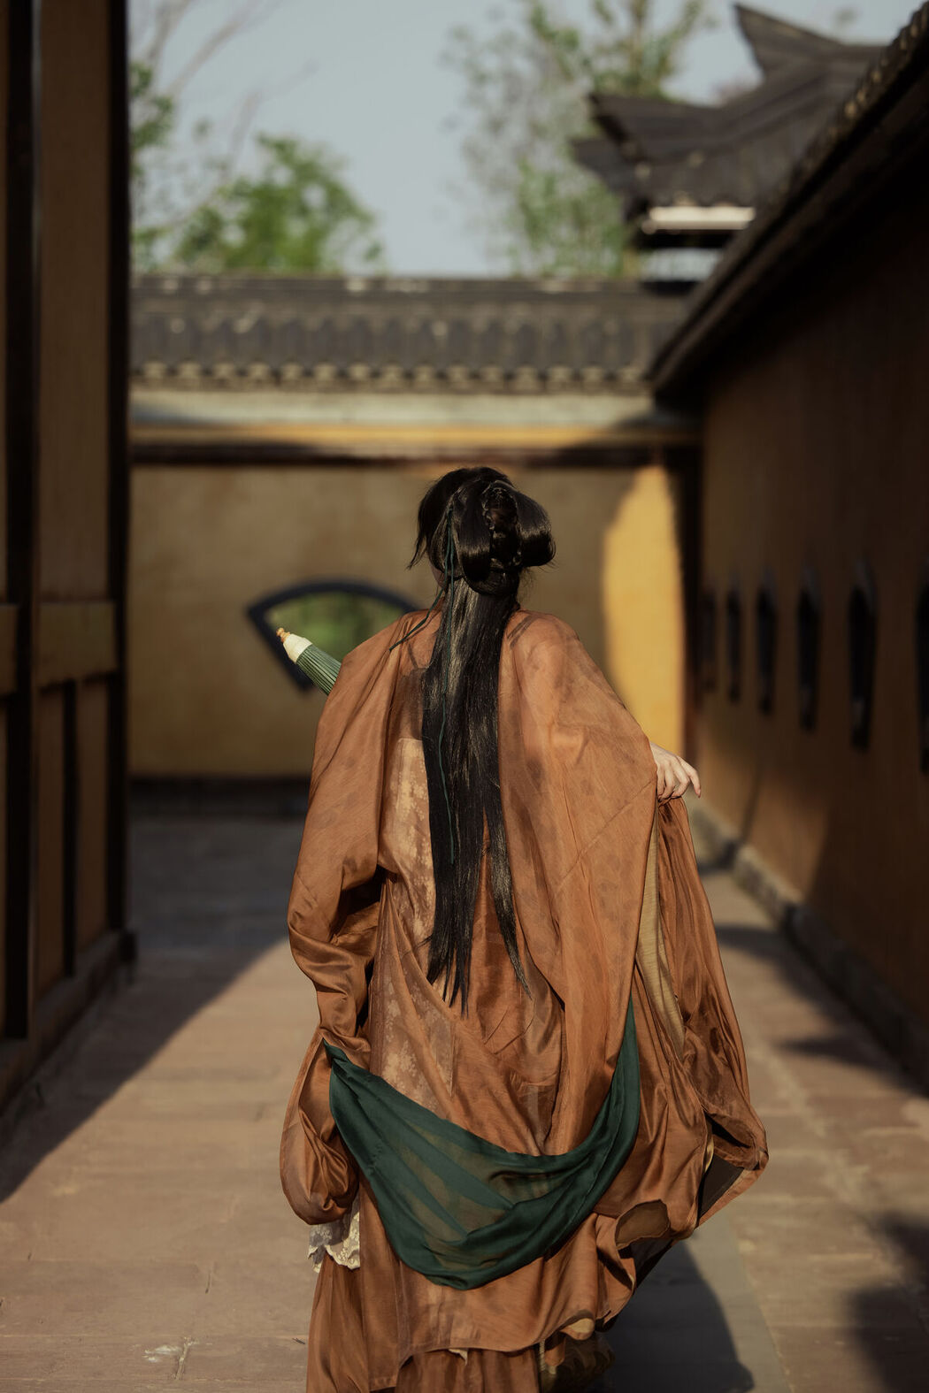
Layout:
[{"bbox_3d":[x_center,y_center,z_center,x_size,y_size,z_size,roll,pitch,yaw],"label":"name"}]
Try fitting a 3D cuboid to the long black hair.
[{"bbox_3d":[0.024,0.071,7.050,0.250,0.920,0.280,0,1,-19],"label":"long black hair"}]

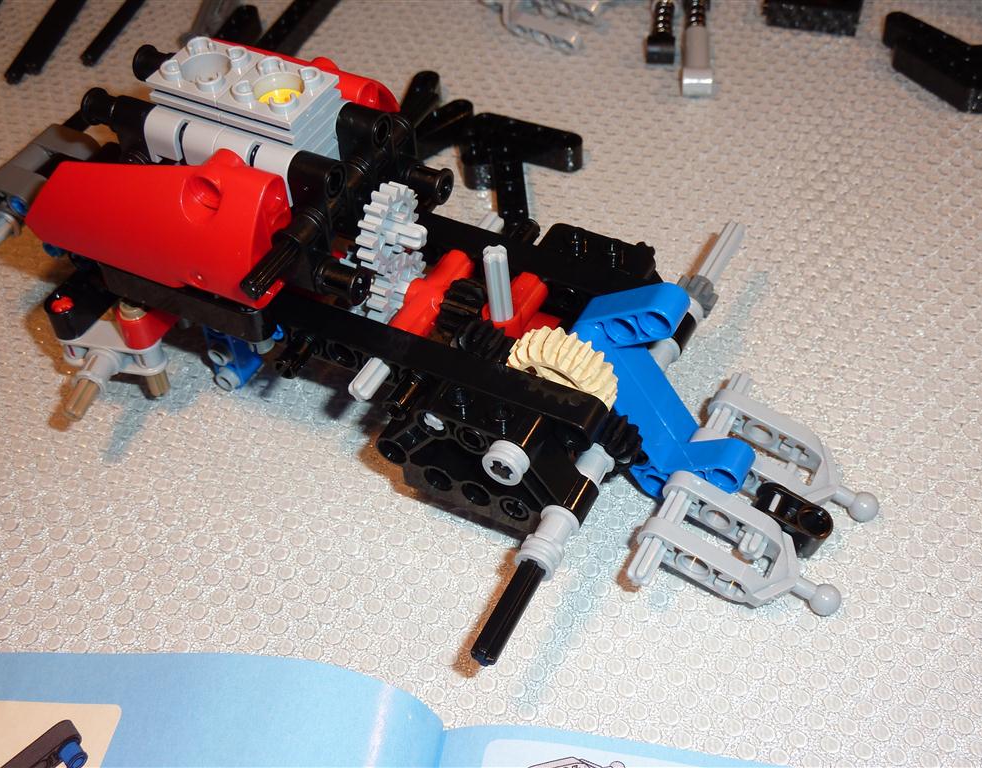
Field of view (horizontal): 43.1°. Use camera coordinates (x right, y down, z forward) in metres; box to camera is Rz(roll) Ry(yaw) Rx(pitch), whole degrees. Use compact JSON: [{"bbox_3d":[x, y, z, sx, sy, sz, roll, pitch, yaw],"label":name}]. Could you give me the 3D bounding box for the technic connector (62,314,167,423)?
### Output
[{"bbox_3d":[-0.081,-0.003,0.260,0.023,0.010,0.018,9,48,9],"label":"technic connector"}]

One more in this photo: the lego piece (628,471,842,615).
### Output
[{"bbox_3d":[0.045,0.033,0.226,0.038,0.008,0.020,28,53,10],"label":"lego piece"}]

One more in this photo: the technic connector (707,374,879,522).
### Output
[{"bbox_3d":[0.059,0.015,0.246,0.039,0.008,0.019,31,55,6],"label":"technic connector"}]

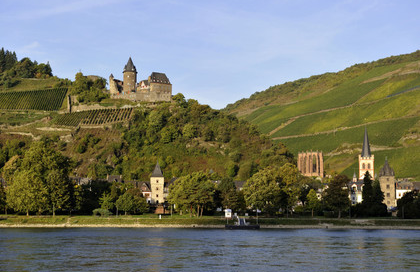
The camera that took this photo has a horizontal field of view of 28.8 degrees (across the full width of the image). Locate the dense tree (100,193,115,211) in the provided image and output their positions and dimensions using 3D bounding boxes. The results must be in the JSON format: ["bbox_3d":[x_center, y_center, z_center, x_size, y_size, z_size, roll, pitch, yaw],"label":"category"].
[{"bbox_3d":[-45.940,29.810,366.000,6.270,8.960,6.270,0,-5,0],"label":"dense tree"}]

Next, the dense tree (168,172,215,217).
[{"bbox_3d":[-8.160,25.680,360.000,20.280,19.620,18.000,0,-5,0],"label":"dense tree"}]

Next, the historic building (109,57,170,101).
[{"bbox_3d":[-55.770,-45.460,660.000,50.920,35.970,36.000,1,-5,-6],"label":"historic building"}]

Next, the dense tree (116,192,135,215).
[{"bbox_3d":[-37.140,29.760,360.000,8.160,10.140,8.160,0,-5,0],"label":"dense tree"}]

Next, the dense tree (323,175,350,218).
[{"bbox_3d":[55.410,26.450,357.000,11.590,19.240,11.590,0,-5,0],"label":"dense tree"}]

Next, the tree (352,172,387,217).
[{"bbox_3d":[71.100,26.080,364.000,14.710,20.060,11.000,0,-5,0],"label":"tree"}]

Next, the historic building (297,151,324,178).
[{"bbox_3d":[64.160,18.310,520.000,16.870,16.870,15.000,-1,-5,7],"label":"historic building"}]

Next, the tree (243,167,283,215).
[{"bbox_3d":[23.690,24.470,365.000,17.430,21.680,17.430,0,-5,0],"label":"tree"}]

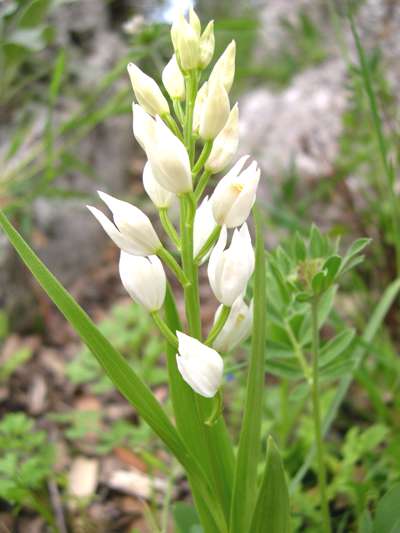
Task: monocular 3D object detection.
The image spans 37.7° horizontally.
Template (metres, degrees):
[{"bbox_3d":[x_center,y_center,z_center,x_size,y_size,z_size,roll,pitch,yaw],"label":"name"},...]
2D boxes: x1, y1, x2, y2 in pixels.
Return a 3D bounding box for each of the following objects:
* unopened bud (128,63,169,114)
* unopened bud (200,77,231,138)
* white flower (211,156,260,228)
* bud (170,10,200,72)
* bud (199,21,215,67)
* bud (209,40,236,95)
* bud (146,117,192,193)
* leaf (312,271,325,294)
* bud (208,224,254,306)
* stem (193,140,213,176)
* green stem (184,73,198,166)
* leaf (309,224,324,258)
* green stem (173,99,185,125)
[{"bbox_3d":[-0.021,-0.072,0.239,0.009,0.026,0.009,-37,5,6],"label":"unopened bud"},{"bbox_3d":[0.006,-0.062,0.232,0.011,0.024,0.011,11,6,0],"label":"unopened bud"},{"bbox_3d":[0.014,-0.030,0.234,0.017,0.028,0.015,11,12,-21],"label":"white flower"},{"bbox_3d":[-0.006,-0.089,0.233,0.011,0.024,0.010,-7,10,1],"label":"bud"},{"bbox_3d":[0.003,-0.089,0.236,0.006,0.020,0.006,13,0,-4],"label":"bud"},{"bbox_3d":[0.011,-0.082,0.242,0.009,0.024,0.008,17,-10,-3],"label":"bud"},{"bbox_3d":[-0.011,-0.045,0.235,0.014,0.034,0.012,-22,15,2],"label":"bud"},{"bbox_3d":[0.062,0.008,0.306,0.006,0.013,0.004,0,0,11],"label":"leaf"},{"bbox_3d":[0.013,0.000,0.234,0.017,0.032,0.016,6,12,-11],"label":"bud"},{"bbox_3d":[0.001,-0.044,0.238,0.003,0.015,0.003,22,6,0],"label":"stem"},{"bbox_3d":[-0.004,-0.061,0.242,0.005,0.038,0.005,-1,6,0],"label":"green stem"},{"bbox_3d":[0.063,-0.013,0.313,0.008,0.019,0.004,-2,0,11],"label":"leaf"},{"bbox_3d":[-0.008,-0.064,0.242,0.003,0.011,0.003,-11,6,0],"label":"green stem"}]

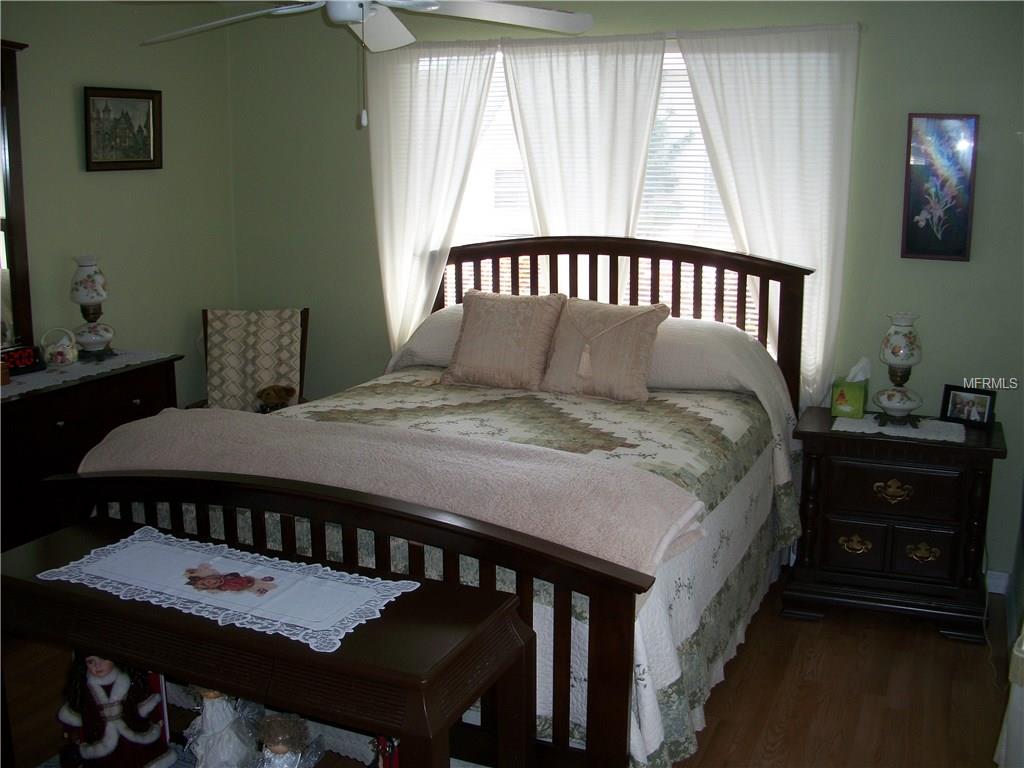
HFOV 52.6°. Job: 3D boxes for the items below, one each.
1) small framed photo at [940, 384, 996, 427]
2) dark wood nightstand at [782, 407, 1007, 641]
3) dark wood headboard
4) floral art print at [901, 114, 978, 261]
[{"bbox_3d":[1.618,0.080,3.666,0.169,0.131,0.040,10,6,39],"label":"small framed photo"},{"bbox_3d":[1.352,0.481,3.694,0.667,0.674,0.399,5,13,21],"label":"dark wood nightstand"},{"bbox_3d":[0.363,0.046,4.250,1.675,1.290,0.080,6,13,24],"label":"dark wood headboard"},{"bbox_3d":[1.502,-0.688,3.637,0.226,0.499,0.025,6,13,24],"label":"floral art print"}]

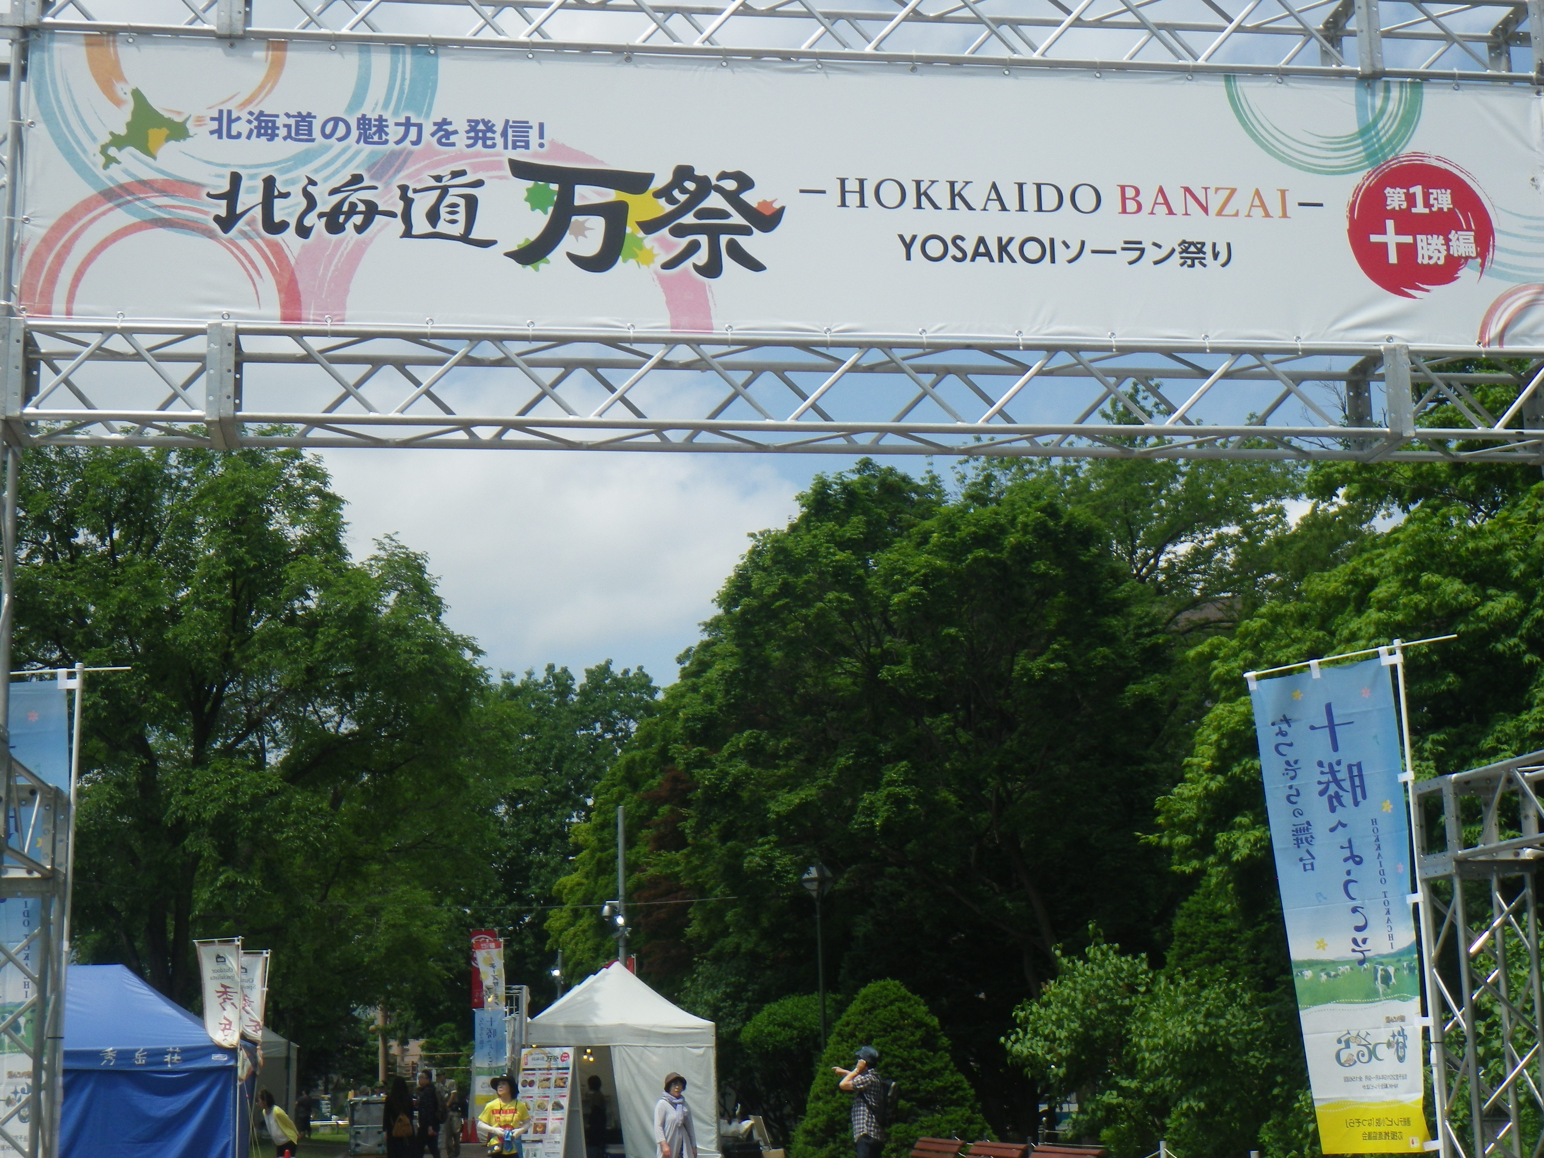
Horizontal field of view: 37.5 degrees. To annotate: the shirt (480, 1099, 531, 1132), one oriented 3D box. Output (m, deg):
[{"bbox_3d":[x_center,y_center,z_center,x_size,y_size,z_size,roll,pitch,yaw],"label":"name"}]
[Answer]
[{"bbox_3d":[-2.852,5.826,24.333,0.550,0.560,0.280,-2,-12,3],"label":"shirt"}]

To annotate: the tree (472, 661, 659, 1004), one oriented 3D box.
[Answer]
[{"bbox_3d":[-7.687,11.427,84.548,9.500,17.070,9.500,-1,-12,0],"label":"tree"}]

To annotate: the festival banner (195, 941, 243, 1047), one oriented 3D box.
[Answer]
[{"bbox_3d":[-6.598,5.076,27.076,0.600,1.700,0.150,-5,-13,14],"label":"festival banner"}]

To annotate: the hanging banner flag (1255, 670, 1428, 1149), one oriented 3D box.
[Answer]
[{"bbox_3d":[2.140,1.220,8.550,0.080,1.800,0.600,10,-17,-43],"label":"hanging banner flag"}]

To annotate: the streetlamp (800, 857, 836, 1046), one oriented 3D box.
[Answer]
[{"bbox_3d":[0.782,6.787,35.362,0.450,4.760,0.450,-8,-14,29],"label":"streetlamp"}]

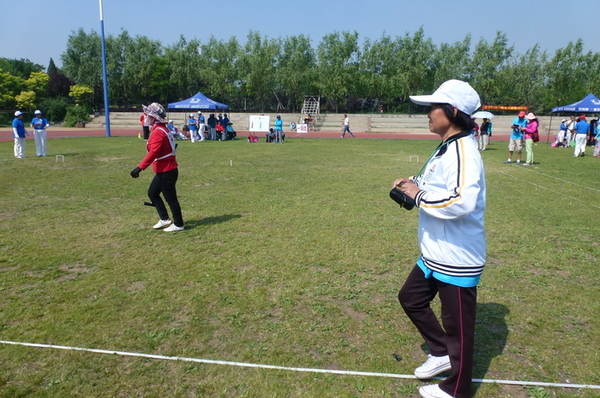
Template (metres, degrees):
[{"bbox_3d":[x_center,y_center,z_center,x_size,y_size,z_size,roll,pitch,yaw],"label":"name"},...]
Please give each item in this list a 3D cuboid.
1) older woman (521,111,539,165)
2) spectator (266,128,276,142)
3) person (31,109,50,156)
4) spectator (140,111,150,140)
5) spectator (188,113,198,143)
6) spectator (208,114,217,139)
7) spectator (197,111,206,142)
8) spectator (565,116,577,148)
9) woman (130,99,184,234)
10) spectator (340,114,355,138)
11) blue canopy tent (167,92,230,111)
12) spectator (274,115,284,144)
[{"bbox_3d":[7.557,-1.968,13.699,0.500,1.687,0.480,5,12,22],"label":"older woman"},{"bbox_3d":[-1.734,-3.850,25.313,0.550,0.843,0.600,0,11,-3],"label":"spectator"},{"bbox_3d":[-9.481,-2.392,15.200,0.660,1.676,0.400,-4,12,-20],"label":"person"},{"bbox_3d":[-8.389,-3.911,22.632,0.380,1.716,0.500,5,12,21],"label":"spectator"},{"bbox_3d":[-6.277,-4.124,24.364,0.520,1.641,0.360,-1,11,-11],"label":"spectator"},{"bbox_3d":[-5.591,-4.572,26.574,0.500,1.656,0.340,1,11,0],"label":"spectator"},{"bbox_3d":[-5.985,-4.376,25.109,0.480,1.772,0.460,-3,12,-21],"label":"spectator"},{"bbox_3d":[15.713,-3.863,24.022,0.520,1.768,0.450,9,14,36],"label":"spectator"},{"bbox_3d":[-1.842,-0.394,5.321,0.600,1.634,0.500,0,11,-5],"label":"woman"},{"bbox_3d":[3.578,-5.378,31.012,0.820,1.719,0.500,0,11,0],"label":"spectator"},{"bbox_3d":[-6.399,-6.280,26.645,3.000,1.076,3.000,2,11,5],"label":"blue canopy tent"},{"bbox_3d":[-1.225,-4.168,24.940,0.520,1.645,0.360,2,11,6],"label":"spectator"}]

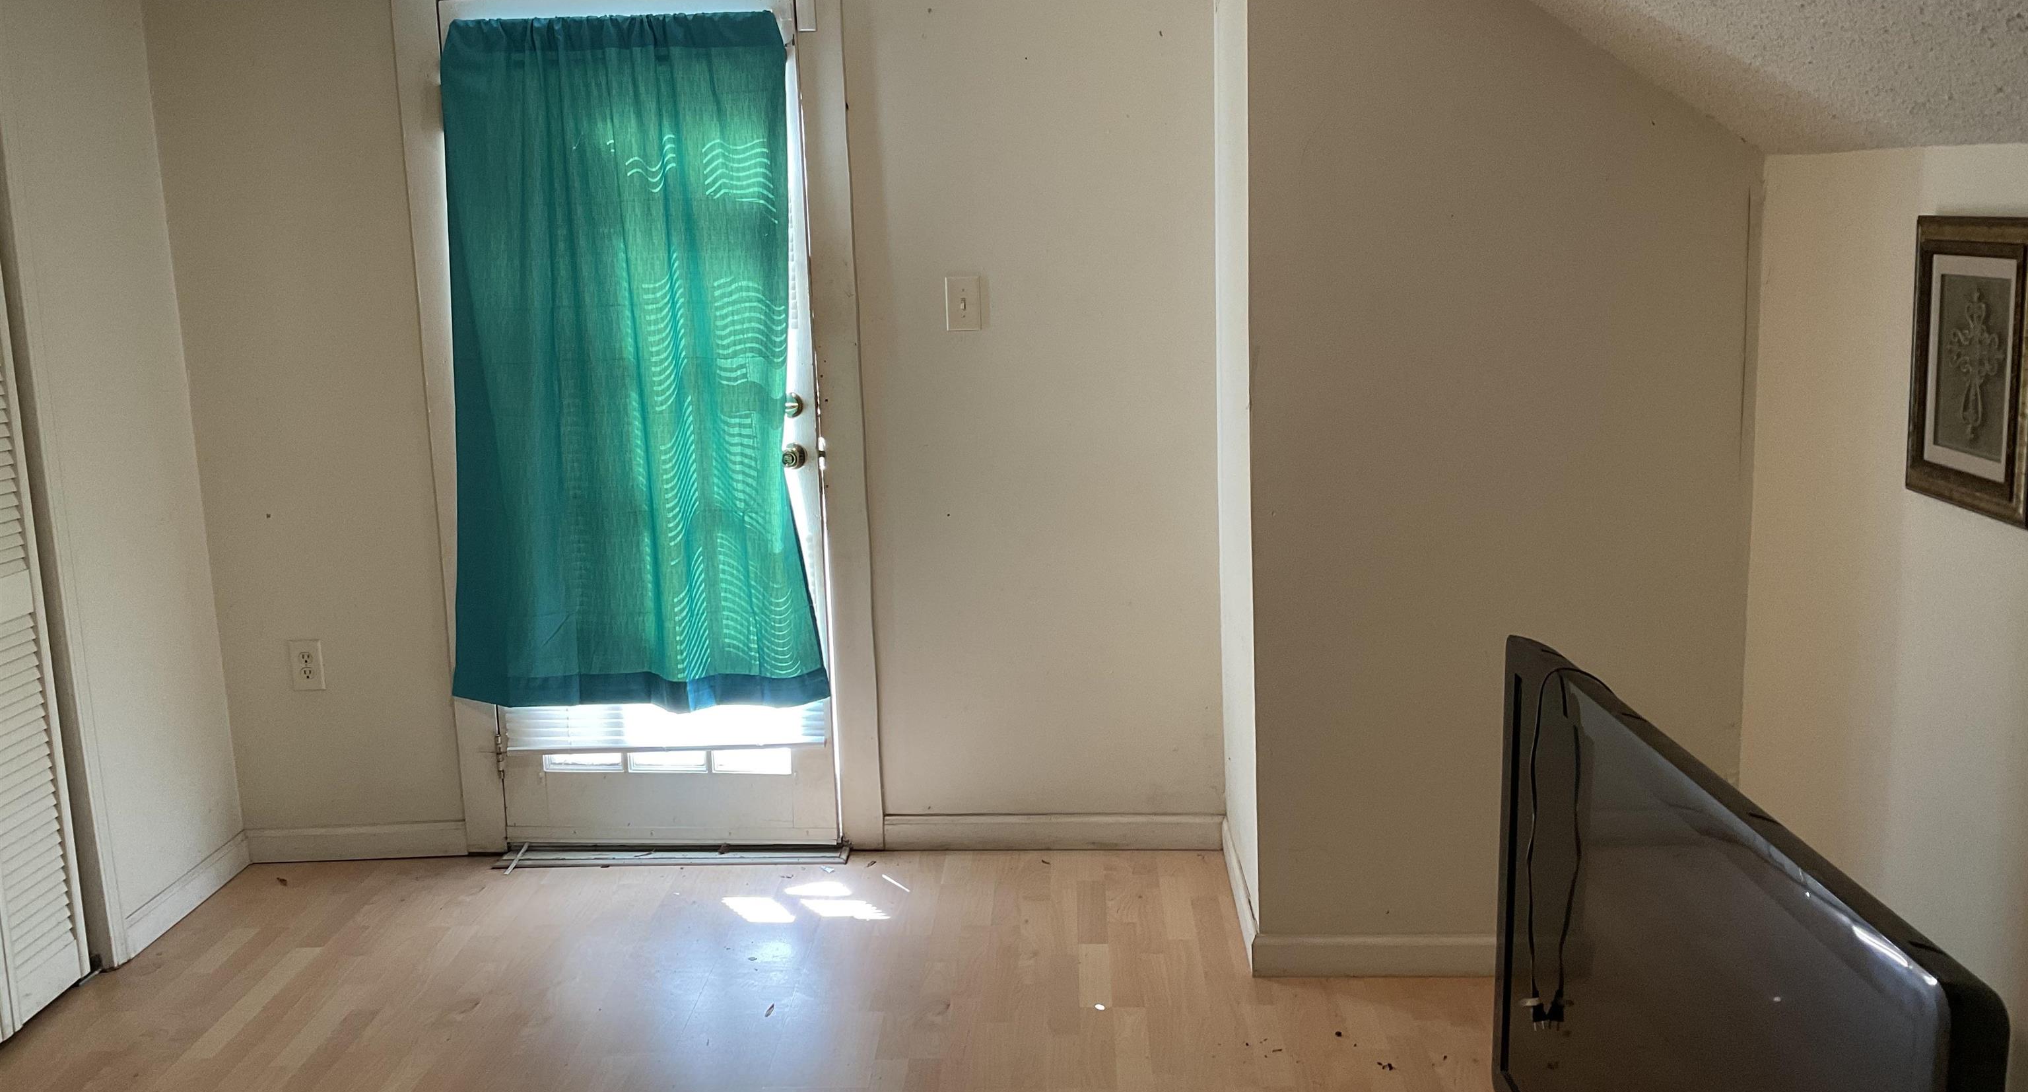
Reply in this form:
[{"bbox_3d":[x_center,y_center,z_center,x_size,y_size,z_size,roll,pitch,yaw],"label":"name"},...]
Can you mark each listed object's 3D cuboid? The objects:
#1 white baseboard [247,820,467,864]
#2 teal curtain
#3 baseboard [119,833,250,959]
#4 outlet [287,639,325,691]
[{"bbox_3d":[-1.613,0.729,4.163,0.543,0.086,0.018,-2,10,2],"label":"white baseboard"},{"bbox_3d":[-0.902,-0.385,3.871,0.887,1.577,0.090,-2,10,2],"label":"teal curtain"},{"bbox_3d":[-1.888,0.793,3.894,0.018,0.086,0.574,-2,10,2],"label":"baseboard"},{"bbox_3d":[-1.704,0.290,4.083,0.081,0.127,0.011,-2,10,2],"label":"outlet"}]

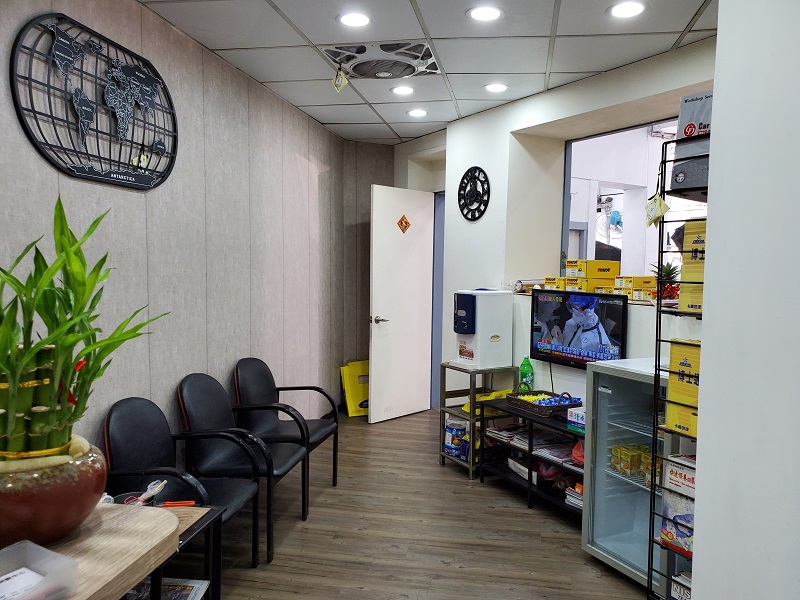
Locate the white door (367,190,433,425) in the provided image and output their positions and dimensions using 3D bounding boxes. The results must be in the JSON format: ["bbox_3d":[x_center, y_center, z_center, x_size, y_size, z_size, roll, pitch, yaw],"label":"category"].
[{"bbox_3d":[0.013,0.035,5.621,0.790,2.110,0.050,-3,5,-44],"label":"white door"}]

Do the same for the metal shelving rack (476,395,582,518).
[{"bbox_3d":[0.922,0.961,3.639,0.365,0.530,0.955,-1,4,-31],"label":"metal shelving rack"}]

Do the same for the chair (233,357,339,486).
[{"bbox_3d":[-0.707,0.777,3.653,0.550,0.850,0.535,2,4,11],"label":"chair"}]

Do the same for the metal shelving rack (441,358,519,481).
[{"bbox_3d":[0.552,0.821,4.223,0.400,0.730,0.375,-1,4,-31],"label":"metal shelving rack"}]

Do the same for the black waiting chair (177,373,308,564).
[{"bbox_3d":[-0.817,0.808,3.122,0.550,0.850,0.535,1,4,11],"label":"black waiting chair"}]

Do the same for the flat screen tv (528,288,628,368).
[{"bbox_3d":[1.098,0.184,3.708,0.055,0.465,0.745,-1,4,-31],"label":"flat screen tv"}]

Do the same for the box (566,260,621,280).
[{"bbox_3d":[1.320,-0.207,4.071,0.325,0.117,0.172,-1,4,-31],"label":"box"}]

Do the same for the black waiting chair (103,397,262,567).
[{"bbox_3d":[-0.952,0.839,2.578,0.550,0.850,0.535,1,3,6],"label":"black waiting chair"}]

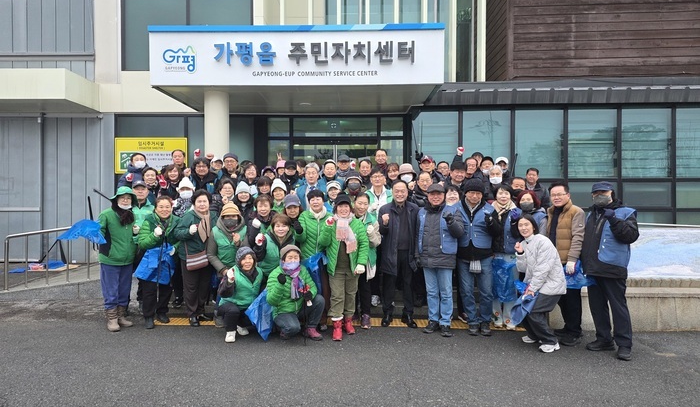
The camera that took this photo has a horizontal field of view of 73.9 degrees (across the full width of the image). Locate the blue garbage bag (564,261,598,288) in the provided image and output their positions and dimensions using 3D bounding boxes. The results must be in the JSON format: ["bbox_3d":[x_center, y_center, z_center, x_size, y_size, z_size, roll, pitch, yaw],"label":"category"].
[{"bbox_3d":[2.468,0.771,4.980,0.360,0.310,0.170,0,1,18],"label":"blue garbage bag"}]

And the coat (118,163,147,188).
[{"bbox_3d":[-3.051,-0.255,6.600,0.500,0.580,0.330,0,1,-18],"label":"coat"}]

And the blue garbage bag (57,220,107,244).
[{"bbox_3d":[-3.106,0.325,5.400,0.550,0.280,0.300,0,1,0],"label":"blue garbage bag"}]

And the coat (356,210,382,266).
[{"bbox_3d":[0.180,0.440,5.480,0.460,0.640,0.300,0,1,1],"label":"coat"}]

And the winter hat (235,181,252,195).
[{"bbox_3d":[-1.397,-0.197,6.100,0.220,0.180,0.230,0,1,-5],"label":"winter hat"}]

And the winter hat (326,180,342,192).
[{"bbox_3d":[-0.207,-0.227,6.200,0.205,0.170,0.230,0,1,-6],"label":"winter hat"}]

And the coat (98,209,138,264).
[{"bbox_3d":[-2.694,0.389,5.400,0.460,0.700,0.330,-1,1,-36],"label":"coat"}]

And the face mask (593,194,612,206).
[{"bbox_3d":[2.508,-0.030,4.620,0.170,0.120,0.090,1,1,38],"label":"face mask"}]

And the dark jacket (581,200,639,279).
[{"bbox_3d":[2.578,0.367,4.620,0.540,0.750,0.420,1,1,38],"label":"dark jacket"}]

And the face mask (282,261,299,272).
[{"bbox_3d":[-0.620,0.675,5.000,0.165,0.110,0.110,0,1,-6],"label":"face mask"}]

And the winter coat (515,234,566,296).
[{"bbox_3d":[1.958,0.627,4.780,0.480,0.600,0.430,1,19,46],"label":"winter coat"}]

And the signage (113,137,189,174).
[{"bbox_3d":[-3.320,-0.790,7.800,1.210,0.610,0.040,0,1,0],"label":"signage"}]

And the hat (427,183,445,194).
[{"bbox_3d":[0.976,-0.166,5.250,0.200,0.130,0.260,0,1,3],"label":"hat"}]

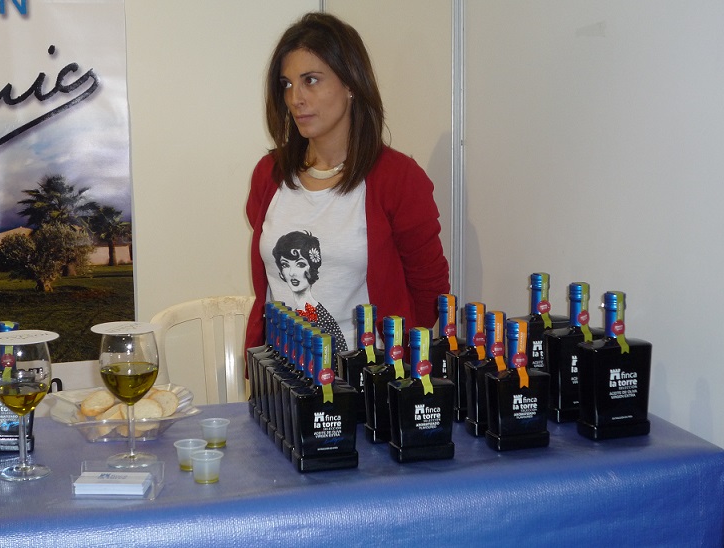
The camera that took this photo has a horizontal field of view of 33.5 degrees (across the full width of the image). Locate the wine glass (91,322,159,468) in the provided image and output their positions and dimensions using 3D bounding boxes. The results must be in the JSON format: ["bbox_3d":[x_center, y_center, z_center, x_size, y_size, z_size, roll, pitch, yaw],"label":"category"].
[{"bbox_3d":[-0.316,0.165,1.638,0.087,0.186,0.087,0,8,0],"label":"wine glass"}]

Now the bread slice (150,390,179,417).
[{"bbox_3d":[-0.298,0.196,1.815,0.047,0.045,0.014,6,-15,-21],"label":"bread slice"}]

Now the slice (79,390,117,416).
[{"bbox_3d":[-0.395,0.195,1.800,0.052,0.014,0.044,-21,38,-5],"label":"slice"}]

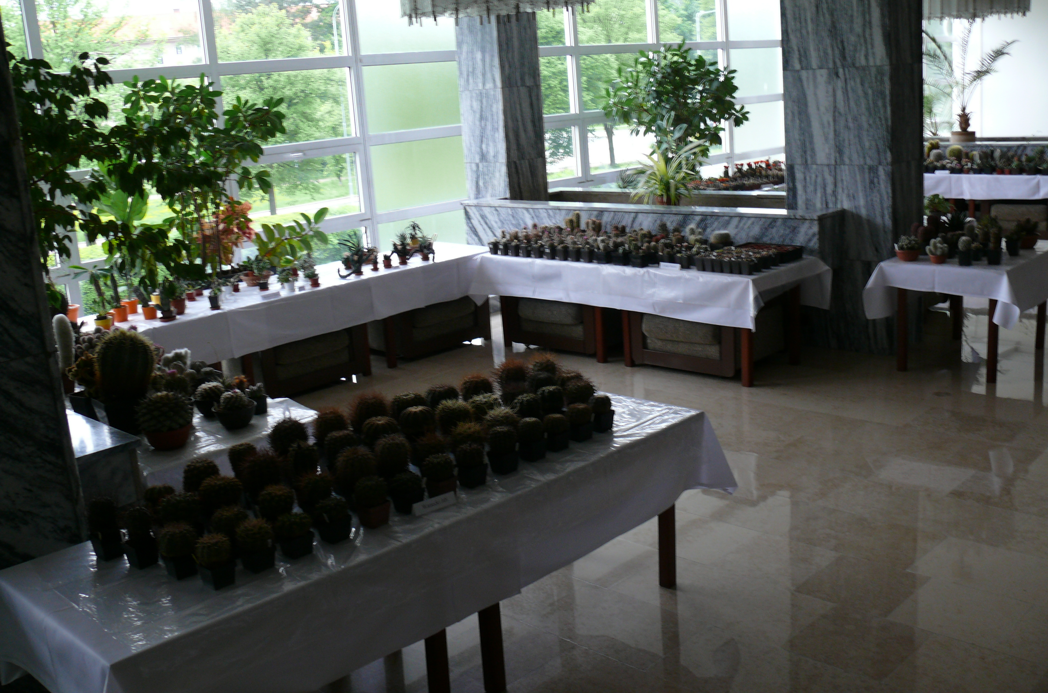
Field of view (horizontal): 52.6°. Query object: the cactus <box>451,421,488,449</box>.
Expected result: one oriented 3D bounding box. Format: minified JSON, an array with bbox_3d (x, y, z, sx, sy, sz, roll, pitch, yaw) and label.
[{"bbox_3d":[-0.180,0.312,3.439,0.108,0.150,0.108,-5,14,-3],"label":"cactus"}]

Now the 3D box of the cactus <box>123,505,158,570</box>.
[{"bbox_3d":[-1.061,0.521,2.932,0.072,0.168,0.072,-17,19,-41],"label":"cactus"}]

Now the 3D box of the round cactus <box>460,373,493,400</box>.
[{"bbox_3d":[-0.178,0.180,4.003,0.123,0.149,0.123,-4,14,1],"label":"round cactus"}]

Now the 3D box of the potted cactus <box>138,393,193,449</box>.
[{"bbox_3d":[-1.338,0.272,3.933,0.205,0.189,0.205,-9,14,-19],"label":"potted cactus"}]

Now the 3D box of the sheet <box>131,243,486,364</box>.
[{"bbox_3d":[-1.621,-0.274,7.261,0.827,0.314,3.363,10,20,44],"label":"sheet"}]

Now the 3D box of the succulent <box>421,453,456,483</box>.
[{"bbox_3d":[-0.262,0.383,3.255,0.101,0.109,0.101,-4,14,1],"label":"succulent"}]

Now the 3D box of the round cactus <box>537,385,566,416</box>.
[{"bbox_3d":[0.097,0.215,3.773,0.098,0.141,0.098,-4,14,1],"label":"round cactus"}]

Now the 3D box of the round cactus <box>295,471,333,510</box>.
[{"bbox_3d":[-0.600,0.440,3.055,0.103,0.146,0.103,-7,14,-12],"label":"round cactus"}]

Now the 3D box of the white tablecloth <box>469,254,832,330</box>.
[{"bbox_3d":[0.877,-0.505,7.899,2.626,0.375,0.944,10,19,44],"label":"white tablecloth"}]

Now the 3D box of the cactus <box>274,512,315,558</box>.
[{"bbox_3d":[-0.632,0.509,2.904,0.106,0.110,0.106,-4,14,1],"label":"cactus"}]

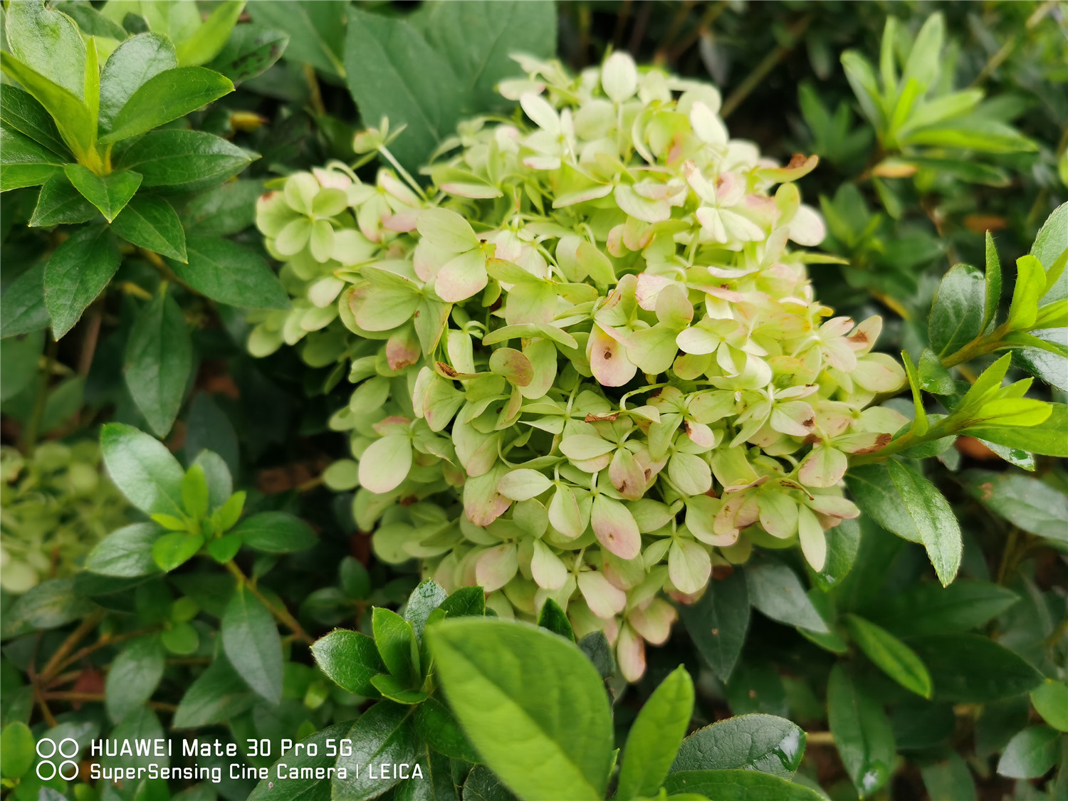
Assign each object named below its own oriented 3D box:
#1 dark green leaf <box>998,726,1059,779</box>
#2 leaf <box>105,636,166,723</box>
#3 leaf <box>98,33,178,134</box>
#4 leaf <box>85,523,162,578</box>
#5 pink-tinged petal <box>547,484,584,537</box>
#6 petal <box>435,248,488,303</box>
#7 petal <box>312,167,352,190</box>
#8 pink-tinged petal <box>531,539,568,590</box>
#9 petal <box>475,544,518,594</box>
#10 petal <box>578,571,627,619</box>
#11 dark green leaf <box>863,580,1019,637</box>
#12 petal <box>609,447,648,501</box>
[{"bbox_3d":[0.214,0.152,0.360,0.034,0.006,0.020,-25,66,-12],"label":"dark green leaf"},{"bbox_3d":[-0.184,0.129,0.385,0.022,0.005,0.044,11,60,6],"label":"leaf"},{"bbox_3d":[-0.135,-0.107,0.285,0.021,0.006,0.042,9,61,12],"label":"leaf"},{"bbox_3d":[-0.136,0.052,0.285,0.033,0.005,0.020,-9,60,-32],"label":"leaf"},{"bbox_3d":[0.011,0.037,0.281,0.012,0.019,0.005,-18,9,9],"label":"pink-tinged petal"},{"bbox_3d":[-0.019,-0.036,0.238,0.015,0.004,0.020,31,75,1],"label":"petal"},{"bbox_3d":[-0.080,-0.087,0.330,0.016,0.006,0.018,-7,45,-7],"label":"petal"},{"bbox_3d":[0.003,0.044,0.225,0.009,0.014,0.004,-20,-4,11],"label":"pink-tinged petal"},{"bbox_3d":[-0.012,0.055,0.275,0.013,0.004,0.018,37,91,11],"label":"petal"},{"bbox_3d":[0.022,0.063,0.270,0.012,0.004,0.019,-43,85,-12],"label":"petal"},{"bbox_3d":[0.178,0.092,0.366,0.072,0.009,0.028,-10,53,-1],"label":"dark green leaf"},{"bbox_3d":[0.027,0.021,0.233,0.010,0.004,0.017,-14,55,1],"label":"petal"}]

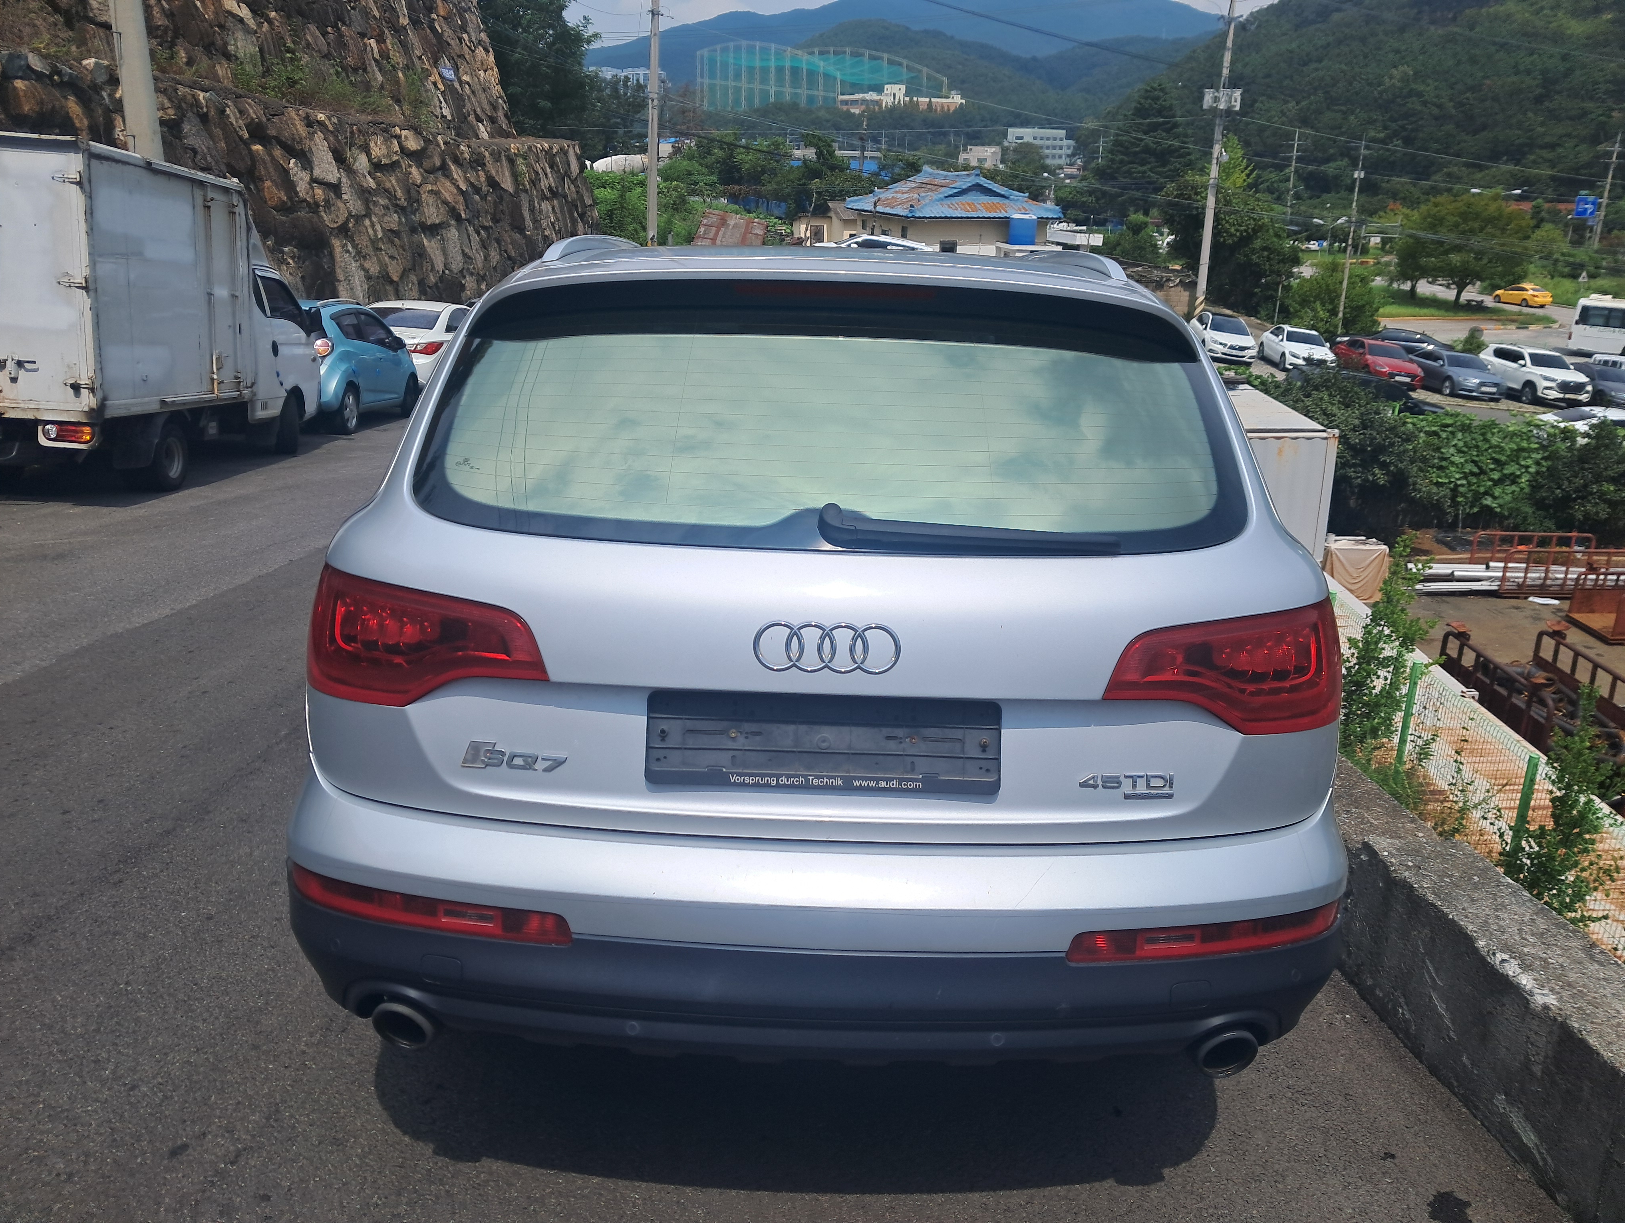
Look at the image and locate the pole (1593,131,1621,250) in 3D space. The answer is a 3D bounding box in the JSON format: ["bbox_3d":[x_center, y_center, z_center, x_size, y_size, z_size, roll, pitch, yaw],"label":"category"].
[{"bbox_3d":[76.985,-40.426,122.979,0.360,12.500,0.360,1,17,0],"label":"pole"}]

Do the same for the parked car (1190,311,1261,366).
[{"bbox_3d":[16.450,-11.093,51.181,1.840,1.500,4.400,3,20,-1],"label":"parked car"}]

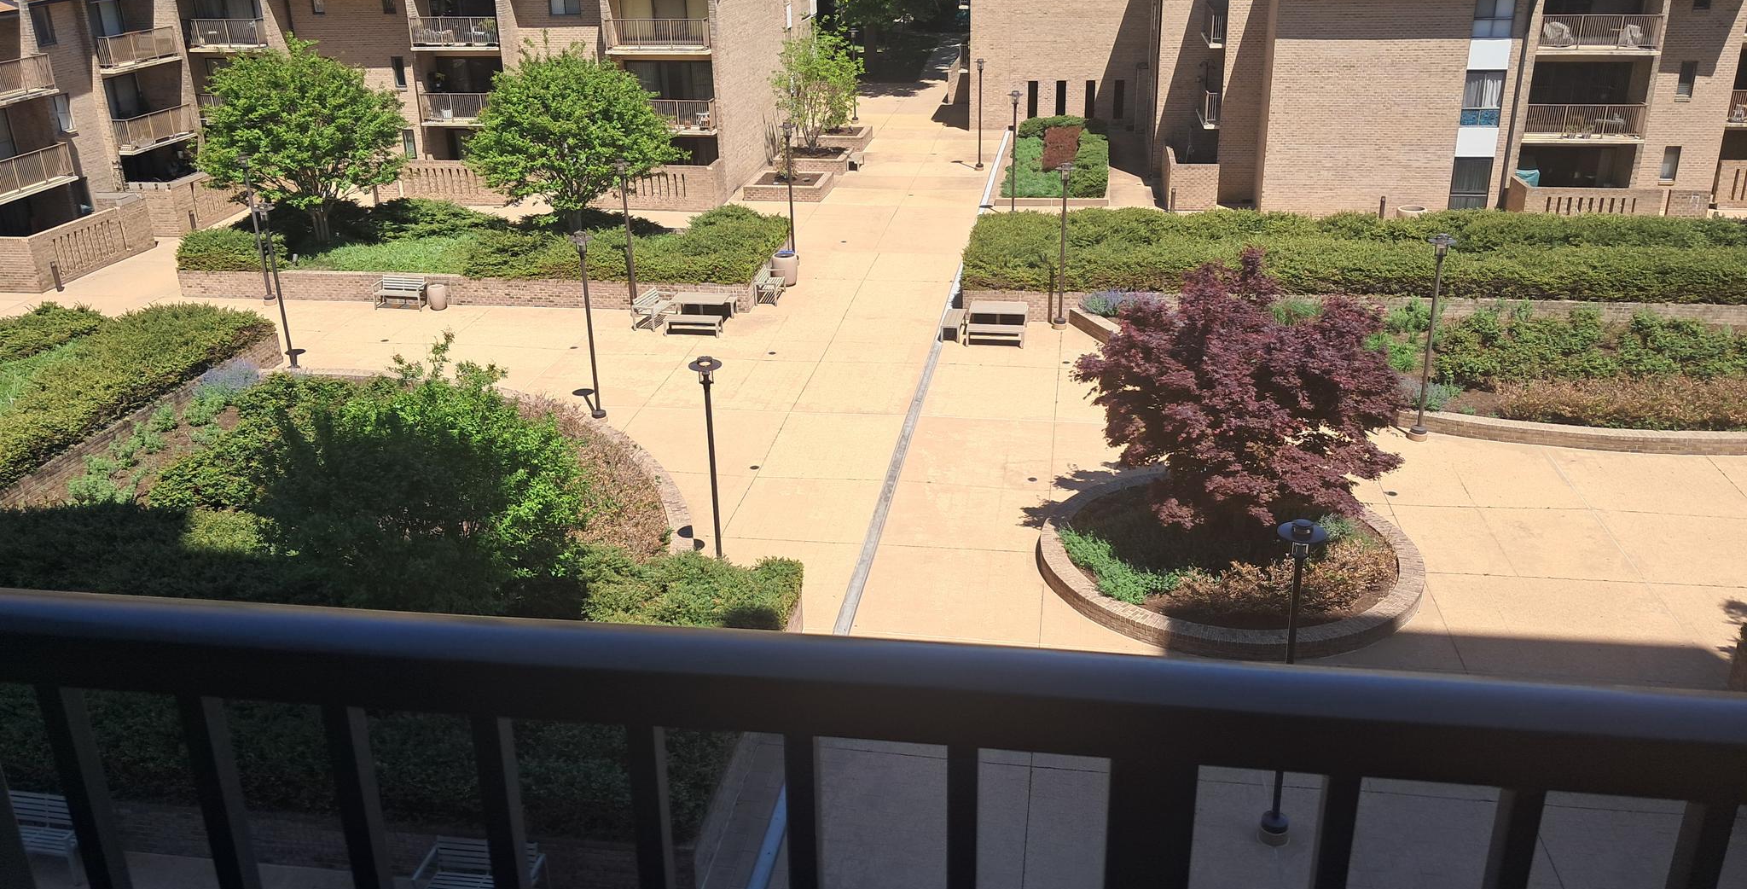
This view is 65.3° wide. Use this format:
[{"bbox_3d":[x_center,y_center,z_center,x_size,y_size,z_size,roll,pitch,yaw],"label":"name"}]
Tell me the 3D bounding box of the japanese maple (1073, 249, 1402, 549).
[{"bbox_3d":[5.601,-0.613,21.137,4.992,4.867,4.784,2,23,8],"label":"japanese maple"}]

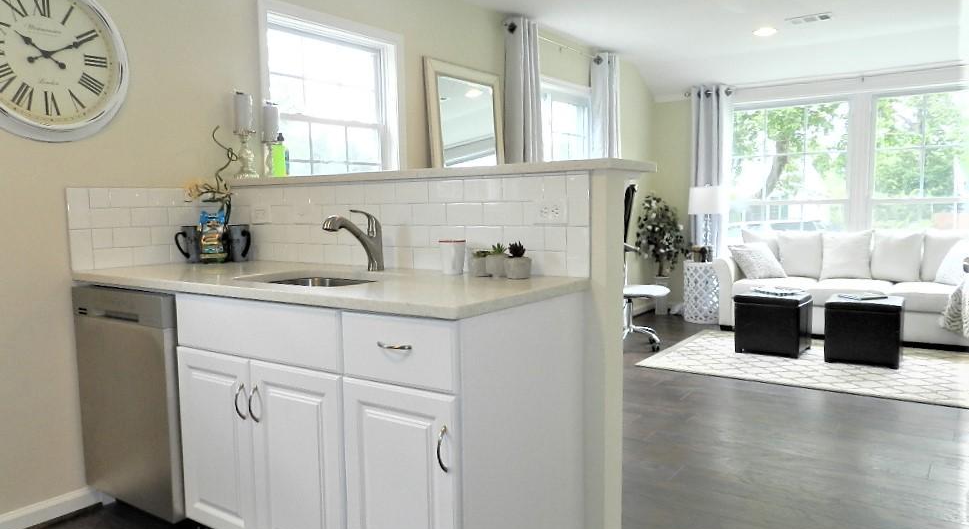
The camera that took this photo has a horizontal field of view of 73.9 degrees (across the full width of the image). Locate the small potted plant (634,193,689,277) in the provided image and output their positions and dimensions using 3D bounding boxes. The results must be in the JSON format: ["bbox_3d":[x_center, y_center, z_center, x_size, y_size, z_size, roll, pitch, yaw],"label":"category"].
[{"bbox_3d":[1.936,-0.317,7.041,0.580,0.910,0.550,2,5,33],"label":"small potted plant"}]

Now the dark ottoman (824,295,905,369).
[{"bbox_3d":[2.803,0.487,4.751,0.460,0.440,0.460,3,5,35],"label":"dark ottoman"}]

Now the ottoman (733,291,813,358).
[{"bbox_3d":[2.296,0.465,5.108,0.460,0.440,0.460,3,5,36],"label":"ottoman"}]

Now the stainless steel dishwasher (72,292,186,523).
[{"bbox_3d":[-1.070,0.473,2.445,0.600,0.810,0.600,2,5,33],"label":"stainless steel dishwasher"}]

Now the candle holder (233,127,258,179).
[{"bbox_3d":[-1.050,-0.484,2.825,0.108,0.216,0.108,2,5,33],"label":"candle holder"}]

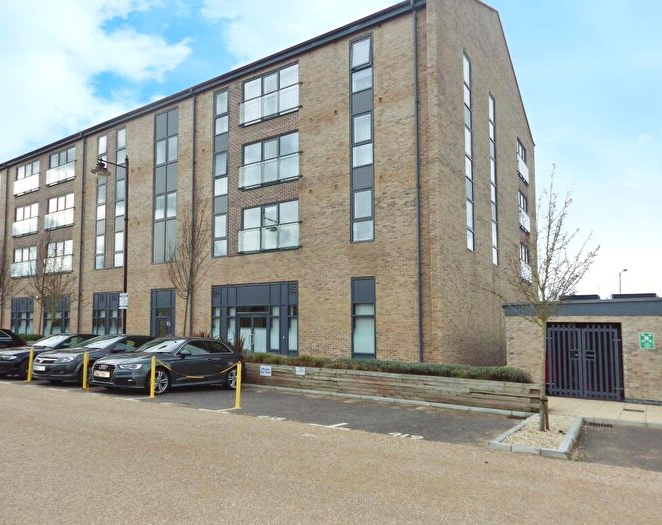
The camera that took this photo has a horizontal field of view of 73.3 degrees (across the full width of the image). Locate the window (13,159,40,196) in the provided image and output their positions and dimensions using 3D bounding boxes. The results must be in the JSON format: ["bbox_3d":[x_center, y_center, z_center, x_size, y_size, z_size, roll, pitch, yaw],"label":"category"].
[{"bbox_3d":[-21.846,-6.020,31.999,3.250,2.120,0.200,-4,-6,32],"label":"window"}]

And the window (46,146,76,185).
[{"bbox_3d":[-16.927,-5.979,27.888,3.451,2.005,0.250,-4,-8,32],"label":"window"}]

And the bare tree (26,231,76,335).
[{"bbox_3d":[-16.140,1.726,25.600,2.400,6.900,2.400,-4,-6,32],"label":"bare tree"}]

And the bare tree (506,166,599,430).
[{"bbox_3d":[3.709,0.564,7.540,1.500,4.464,1.500,-4,-8,32],"label":"bare tree"}]

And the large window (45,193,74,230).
[{"bbox_3d":[-17.787,-3.306,29.206,3.250,2.120,0.200,-4,-6,32],"label":"large window"}]

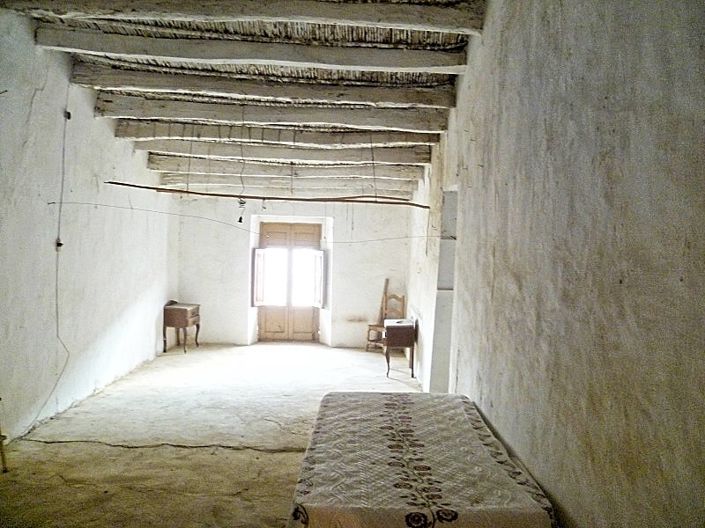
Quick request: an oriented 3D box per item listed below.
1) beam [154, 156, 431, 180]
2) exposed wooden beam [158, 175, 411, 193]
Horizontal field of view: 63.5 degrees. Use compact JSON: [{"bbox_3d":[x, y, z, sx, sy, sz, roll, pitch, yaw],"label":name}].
[{"bbox_3d":[-0.894,-1.317,7.938,3.794,0.180,0.160,1,1,-2],"label":"beam"},{"bbox_3d":[-0.977,-1.226,8.650,3.836,0.180,0.160,1,1,-2],"label":"exposed wooden beam"}]

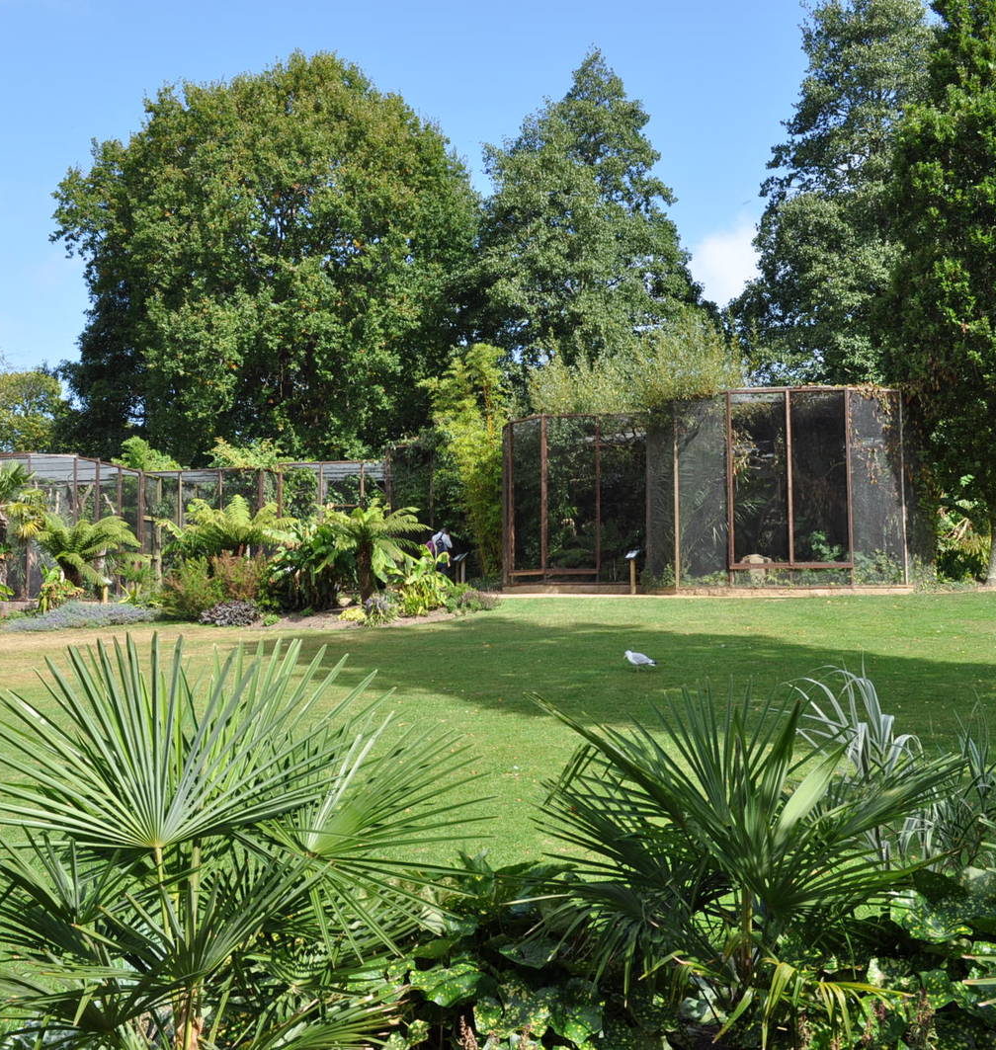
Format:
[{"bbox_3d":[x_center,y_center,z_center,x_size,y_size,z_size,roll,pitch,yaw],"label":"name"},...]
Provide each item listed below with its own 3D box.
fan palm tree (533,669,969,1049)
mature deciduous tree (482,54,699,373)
[{"bbox_3d":[0.771,1.030,3.650,1.250,1.120,1.200,0,-3,0],"label":"fan palm tree"},{"bbox_3d":[3.570,-8.150,46.000,9.200,21.200,9.200,0,-3,0],"label":"mature deciduous tree"}]

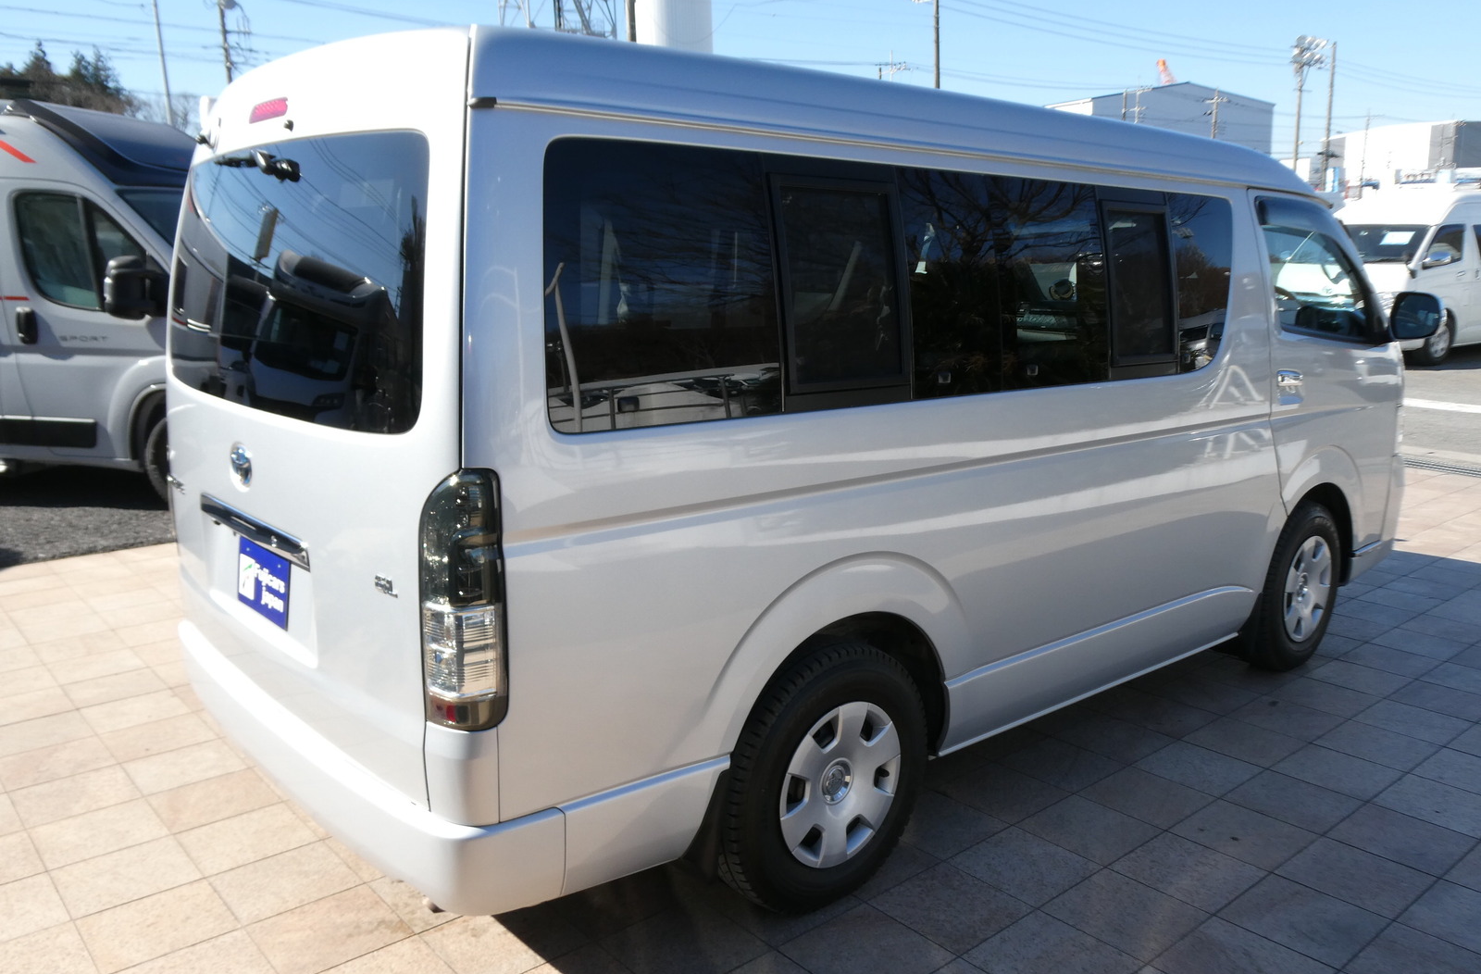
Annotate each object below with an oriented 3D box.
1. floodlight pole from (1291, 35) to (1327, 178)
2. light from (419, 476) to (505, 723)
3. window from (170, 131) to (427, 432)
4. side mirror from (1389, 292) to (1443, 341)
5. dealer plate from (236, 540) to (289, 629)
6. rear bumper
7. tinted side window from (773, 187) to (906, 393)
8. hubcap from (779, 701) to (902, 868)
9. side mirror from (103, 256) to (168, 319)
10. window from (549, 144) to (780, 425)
[{"bbox_3d":[33.250,-19.265,66.397,1.200,14.500,2.100,-11,15,-43],"label":"floodlight pole"},{"bbox_3d":[-0.497,0.200,1.961,0.115,0.455,0.115,-9,14,-40],"label":"light"},{"bbox_3d":[-1.085,-0.474,2.524,0.120,0.570,1.560,0,9,-41],"label":"window"},{"bbox_3d":[2.666,-0.674,4.379,0.115,0.190,0.190,-9,14,-39],"label":"side mirror"},{"bbox_3d":[-1.105,0.216,2.575,0.015,0.165,0.335,-1,8,-41],"label":"dealer plate"},{"bbox_3d":[-1.060,0.591,2.753,0.310,0.250,1.880,-9,14,-39],"label":"rear bumper"},{"bbox_3d":[0.233,-0.450,2.511,0.371,0.460,0.030,-9,5,-40],"label":"tinted side window"},{"bbox_3d":[0.237,0.709,2.666,0.410,0.410,0.060,-9,14,-40],"label":"hubcap"},{"bbox_3d":[-3.783,-1.239,6.940,0.190,0.390,0.270,3,11,14],"label":"side mirror"},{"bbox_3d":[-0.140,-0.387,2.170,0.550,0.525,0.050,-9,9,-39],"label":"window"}]

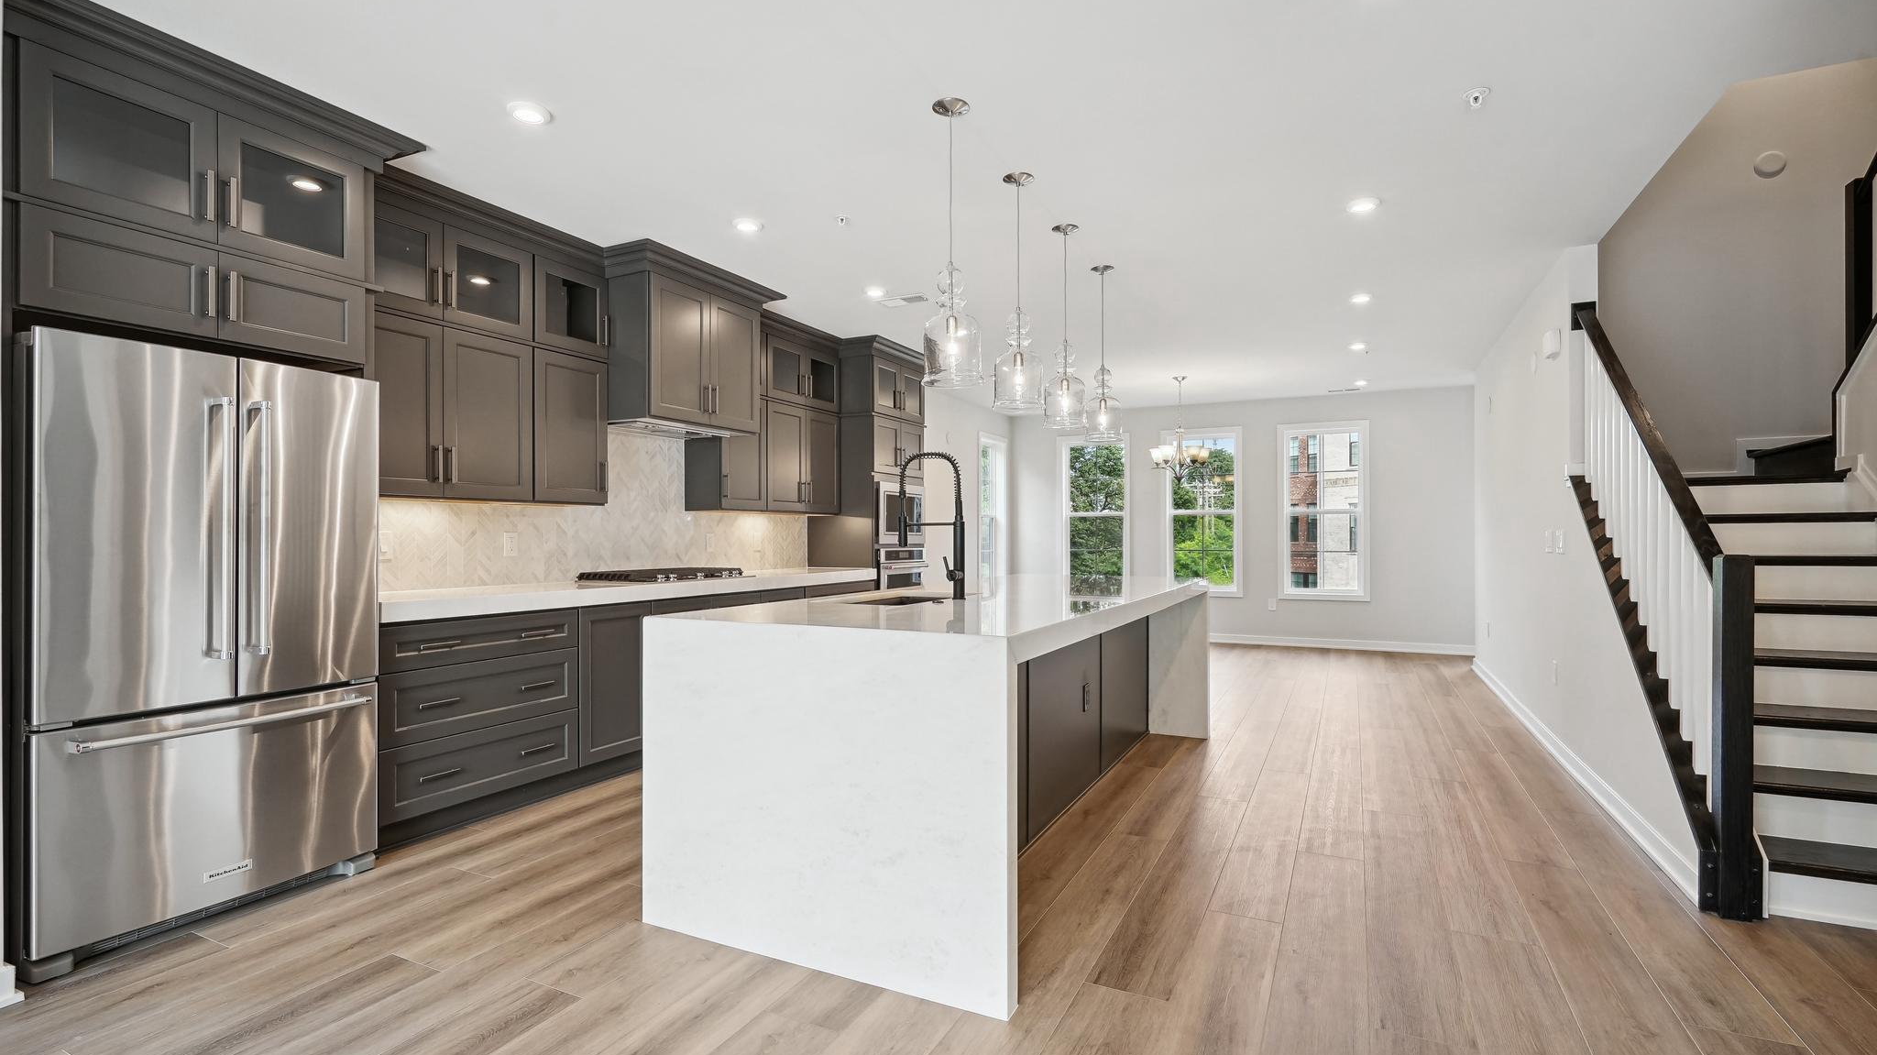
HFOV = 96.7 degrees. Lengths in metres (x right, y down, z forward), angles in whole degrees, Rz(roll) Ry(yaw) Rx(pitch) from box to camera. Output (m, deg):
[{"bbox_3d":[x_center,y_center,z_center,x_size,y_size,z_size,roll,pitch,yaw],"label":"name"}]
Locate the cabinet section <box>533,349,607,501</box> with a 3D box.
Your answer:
[{"bbox_3d":[-2.013,-0.497,4.313,0.340,0.750,0.446,0,-1,26],"label":"cabinet section"}]

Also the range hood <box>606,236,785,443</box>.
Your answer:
[{"bbox_3d":[-1.545,-1.016,4.928,0.680,0.880,1.120,0,-1,26],"label":"range hood"}]

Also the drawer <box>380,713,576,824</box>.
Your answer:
[{"bbox_3d":[-2.119,0.995,3.641,0.500,0.280,0.888,0,-1,26],"label":"drawer"}]

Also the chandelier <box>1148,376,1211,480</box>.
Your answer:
[{"bbox_3d":[2.310,-0.936,7.953,0.580,0.977,0.580,0,-1,26],"label":"chandelier"}]

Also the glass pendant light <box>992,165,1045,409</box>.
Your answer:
[{"bbox_3d":[0.338,-0.988,3.506,0.218,0.984,0.218,0,-1,0],"label":"glass pendant light"}]

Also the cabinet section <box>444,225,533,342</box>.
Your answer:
[{"bbox_3d":[-2.213,-1.105,3.917,0.340,0.437,0.442,0,-1,26],"label":"cabinet section"}]

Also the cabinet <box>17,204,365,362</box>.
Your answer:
[{"bbox_3d":[-2.613,-0.750,2.843,0.609,0.298,0.910,0,-1,26],"label":"cabinet"}]

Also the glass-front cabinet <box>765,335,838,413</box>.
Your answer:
[{"bbox_3d":[-1.115,-1.117,6.208,0.313,0.432,0.878,0,-1,26],"label":"glass-front cabinet"}]

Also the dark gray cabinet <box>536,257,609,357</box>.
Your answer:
[{"bbox_3d":[-2.024,-1.119,4.383,0.304,0.454,0.448,0,-1,26],"label":"dark gray cabinet"}]

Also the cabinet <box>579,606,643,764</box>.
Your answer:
[{"bbox_3d":[-1.873,0.759,4.280,0.623,0.762,0.452,0,-1,26],"label":"cabinet"}]

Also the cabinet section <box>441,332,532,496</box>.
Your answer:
[{"bbox_3d":[-2.212,-0.498,3.911,0.340,0.744,0.442,0,-1,26],"label":"cabinet section"}]

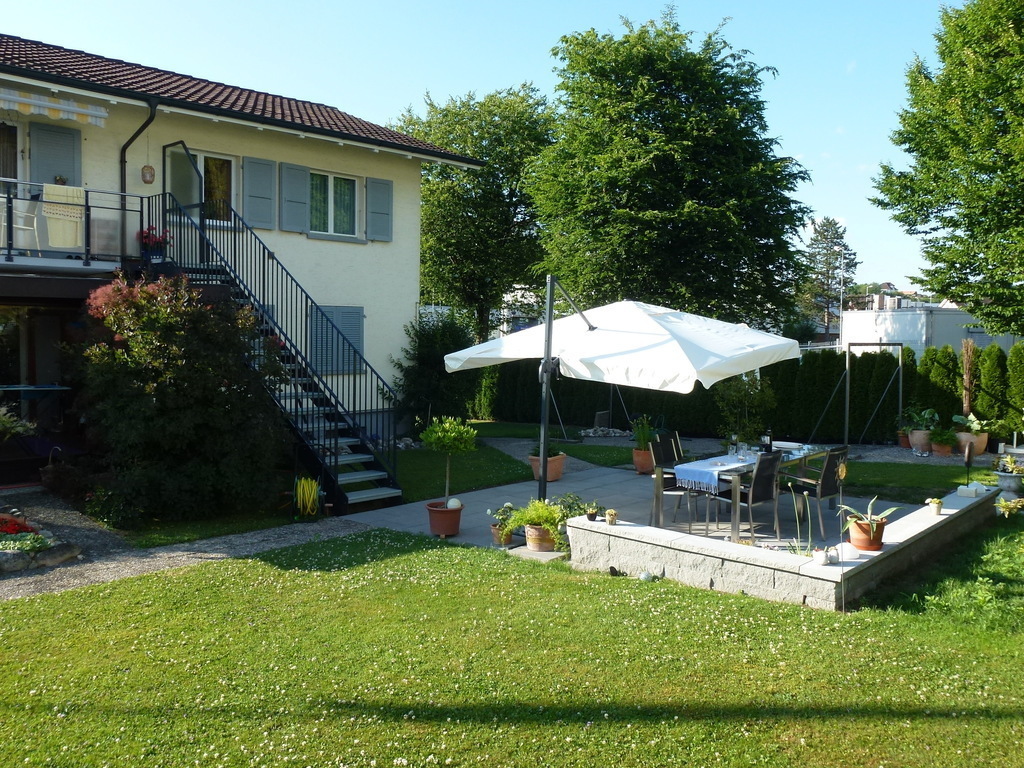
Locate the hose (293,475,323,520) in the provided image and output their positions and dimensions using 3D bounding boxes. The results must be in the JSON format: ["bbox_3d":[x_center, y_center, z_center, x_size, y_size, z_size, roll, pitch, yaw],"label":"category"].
[{"bbox_3d":[-2.348,1.301,9.502,0.340,0.471,0.420,0,3,-14],"label":"hose"}]

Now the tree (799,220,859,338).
[{"bbox_3d":[21.122,-6.070,54.824,4.300,9.920,4.300,5,5,42],"label":"tree"}]

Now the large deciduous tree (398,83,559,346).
[{"bbox_3d":[-0.996,-4.051,24.849,5.300,9.390,5.300,0,3,-2],"label":"large deciduous tree"}]

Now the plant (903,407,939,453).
[{"bbox_3d":[7.609,0.853,15.400,0.620,0.798,0.620,2,4,26],"label":"plant"}]

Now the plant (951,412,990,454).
[{"bbox_3d":[8.367,0.915,15.089,0.680,0.721,0.680,2,4,29],"label":"plant"}]

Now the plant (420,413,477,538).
[{"bbox_3d":[-0.673,0.970,8.791,0.620,1.234,0.620,0,3,-5],"label":"plant"}]

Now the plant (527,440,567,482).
[{"bbox_3d":[0.510,1.070,11.768,0.400,0.580,0.400,5,5,42],"label":"plant"}]

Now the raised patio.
[{"bbox_3d":[1.818,1.354,9.428,5.500,0.480,5.200,5,5,42],"label":"raised patio"}]

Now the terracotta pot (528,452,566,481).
[{"bbox_3d":[0.526,1.230,12.143,0.400,0.340,0.400,3,4,42],"label":"terracotta pot"}]

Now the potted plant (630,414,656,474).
[{"bbox_3d":[1.989,0.898,12.410,0.380,0.880,0.380,1,4,0],"label":"potted plant"}]

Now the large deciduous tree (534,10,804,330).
[{"bbox_3d":[4.395,-4.745,22.780,7.800,11.030,7.800,5,5,42],"label":"large deciduous tree"}]

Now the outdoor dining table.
[{"bbox_3d":[2.758,1.201,9.511,0.977,0.730,2.484,3,4,42],"label":"outdoor dining table"}]

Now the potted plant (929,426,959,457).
[{"bbox_3d":[7.766,1.041,14.891,0.520,0.485,0.520,2,4,28],"label":"potted plant"}]

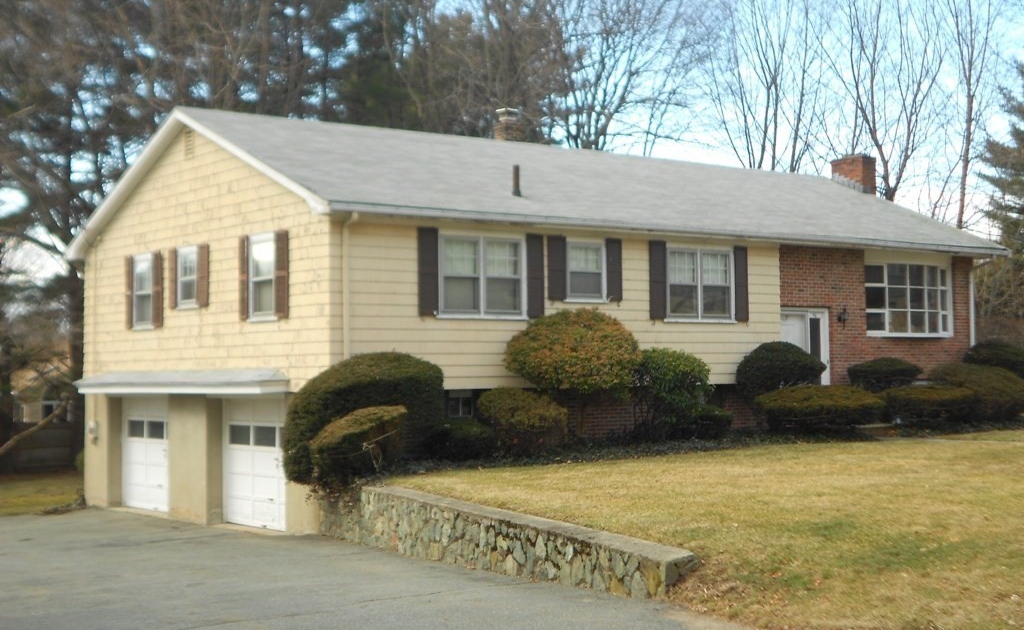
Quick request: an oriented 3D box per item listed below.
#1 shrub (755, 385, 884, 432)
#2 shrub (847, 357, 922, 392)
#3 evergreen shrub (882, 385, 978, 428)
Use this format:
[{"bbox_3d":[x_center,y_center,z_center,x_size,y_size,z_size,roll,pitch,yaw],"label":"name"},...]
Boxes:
[{"bbox_3d":[5.505,1.654,25.993,2.600,0.880,1.750,1,-3,-37],"label":"shrub"},{"bbox_3d":[7.064,1.476,27.556,1.550,1.280,1.350,1,-3,-37],"label":"shrub"},{"bbox_3d":[7.519,1.658,26.164,1.919,0.778,1.515,1,-3,-39],"label":"evergreen shrub"}]

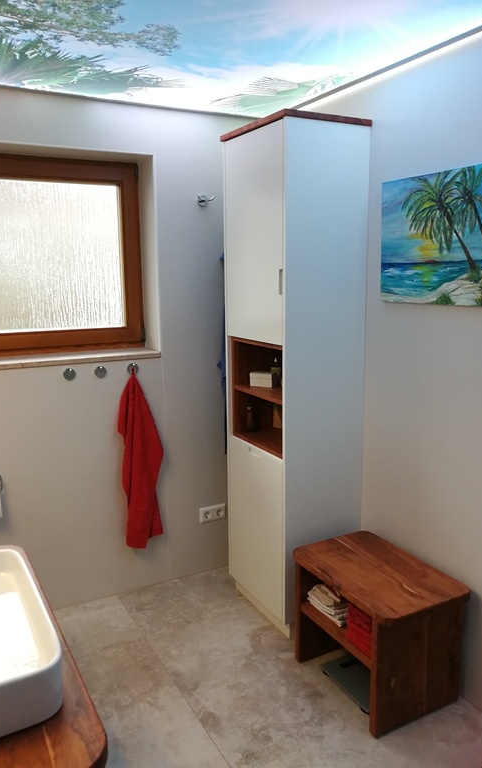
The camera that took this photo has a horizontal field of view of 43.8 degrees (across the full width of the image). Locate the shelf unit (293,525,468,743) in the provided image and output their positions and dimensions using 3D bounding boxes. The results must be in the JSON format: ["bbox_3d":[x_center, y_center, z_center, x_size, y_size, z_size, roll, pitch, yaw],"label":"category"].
[{"bbox_3d":[0.515,0.916,2.268,0.381,0.470,0.574,-6,12,-28],"label":"shelf unit"}]

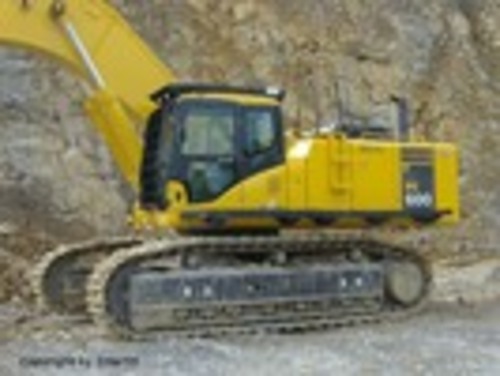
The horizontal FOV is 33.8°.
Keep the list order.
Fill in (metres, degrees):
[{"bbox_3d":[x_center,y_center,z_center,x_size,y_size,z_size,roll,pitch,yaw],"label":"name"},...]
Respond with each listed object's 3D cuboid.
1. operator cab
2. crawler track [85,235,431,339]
[{"bbox_3d":[-0.568,-0.519,12.519,1.900,1.810,1.120,1,-3,-22],"label":"operator cab"},{"bbox_3d":[0.344,1.421,12.203,5.450,1.260,0.720,2,-3,-29],"label":"crawler track"}]

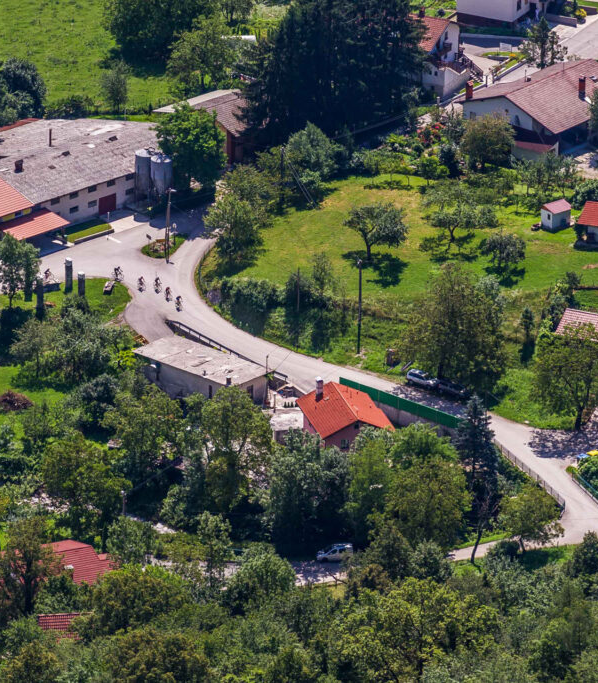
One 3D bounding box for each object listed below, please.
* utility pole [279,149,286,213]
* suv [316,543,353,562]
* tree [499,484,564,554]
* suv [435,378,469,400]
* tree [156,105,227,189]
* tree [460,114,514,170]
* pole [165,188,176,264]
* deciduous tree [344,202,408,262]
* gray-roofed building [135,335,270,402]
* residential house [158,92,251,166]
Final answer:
[{"bbox_3d":[-2.043,-19.970,702.804,0.600,8.700,0.350,0,23,0],"label":"utility pole"},{"bbox_3d":[4.068,23.958,642.938,4.150,1.780,1.750,-2,22,-5],"label":"suv"},{"bbox_3d":[25.335,19.389,617.760,6.756,7.510,6.756,1,23,0],"label":"tree"},{"bbox_3d":[17.565,5.418,648.908,4.100,1.600,1.750,17,28,36],"label":"suv"},{"bbox_3d":[-13.184,-23.600,697.974,8.593,10.610,8.593,1,23,0],"label":"tree"},{"bbox_3d":[22.970,-24.355,695.796,6.400,6.300,6.200,0,22,0],"label":"tree"},{"bbox_3d":[-15.462,-13.793,680.103,1.100,9.600,0.500,0,22,0],"label":"pole"},{"bbox_3d":[9.056,-12.946,676.703,7.300,6.600,7.000,0,22,0],"label":"deciduous tree"},{"bbox_3d":[-10.944,4.197,654.938,15.567,4.200,6.707,19,29,37],"label":"gray-roofed building"},{"bbox_3d":[-8.944,-28.163,717.565,10.500,5.900,15.500,-18,28,-38],"label":"residential house"}]

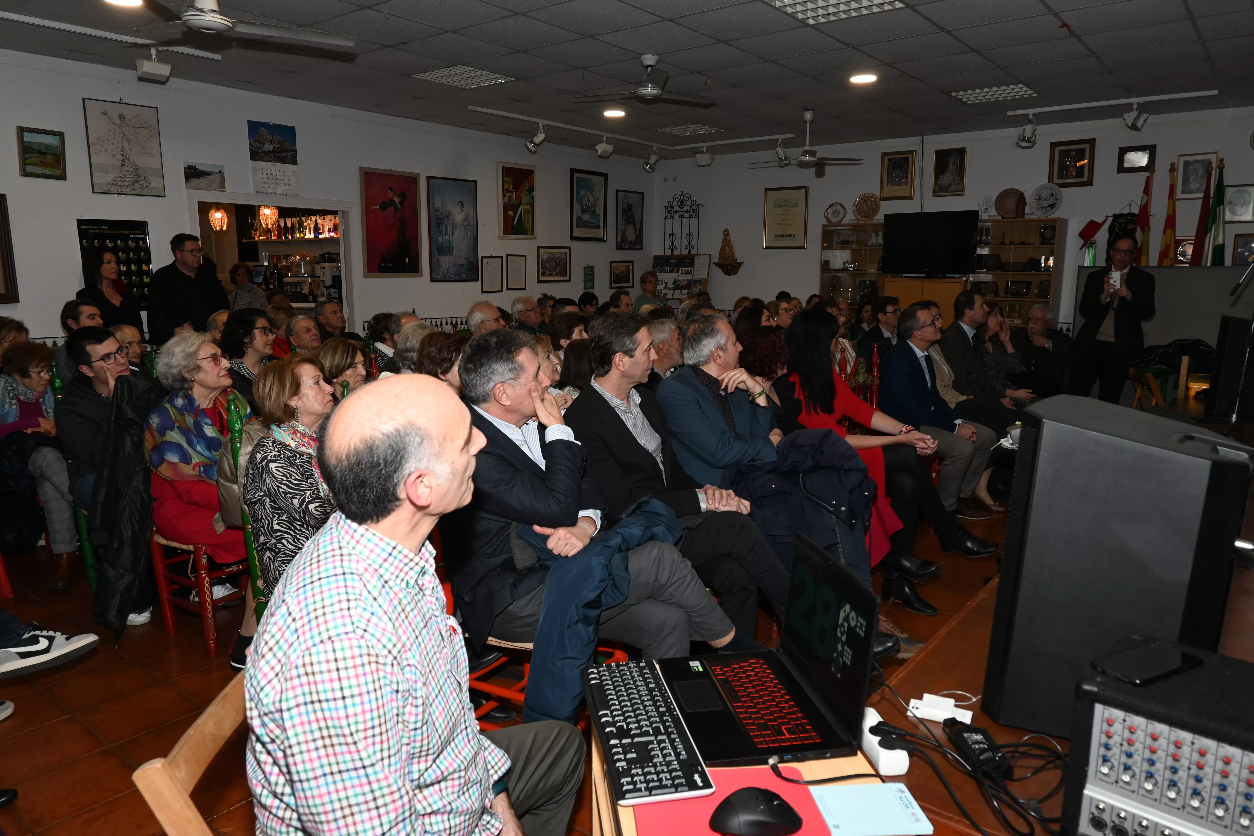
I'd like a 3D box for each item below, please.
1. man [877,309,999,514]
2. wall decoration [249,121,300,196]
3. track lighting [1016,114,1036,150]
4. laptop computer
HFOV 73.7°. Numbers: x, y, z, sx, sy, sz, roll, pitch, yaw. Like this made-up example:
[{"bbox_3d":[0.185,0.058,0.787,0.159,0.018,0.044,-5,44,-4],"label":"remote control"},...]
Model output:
[{"bbox_3d":[1.901,-0.022,5.150,0.760,1.310,0.550,6,11,27],"label":"man"},{"bbox_3d":[-2.991,-2.198,7.101,0.012,0.578,0.425,8,13,38],"label":"wall decoration"},{"bbox_3d":[3.590,-2.567,7.500,0.180,0.300,0.200,4,11,17],"label":"track lighting"},{"bbox_3d":[0.238,0.407,1.539,0.288,0.284,0.360,-2,10,-11],"label":"laptop computer"}]

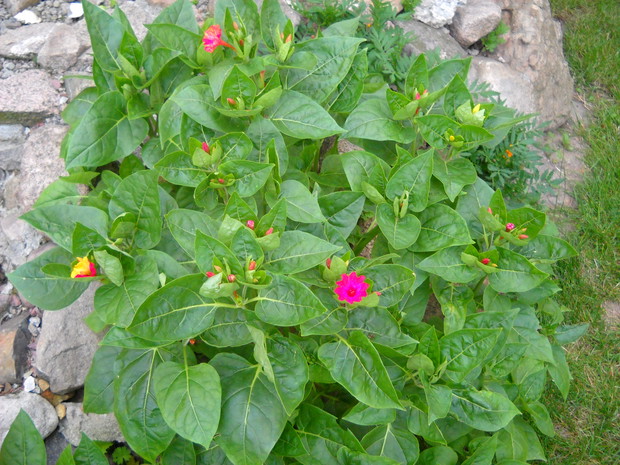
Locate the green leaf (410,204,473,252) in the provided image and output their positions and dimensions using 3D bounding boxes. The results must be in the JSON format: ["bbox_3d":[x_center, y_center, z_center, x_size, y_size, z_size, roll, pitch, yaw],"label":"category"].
[{"bbox_3d":[0.154,-0.005,0.860,0.080,0.020,0.065,17,64,-1],"label":"green leaf"}]

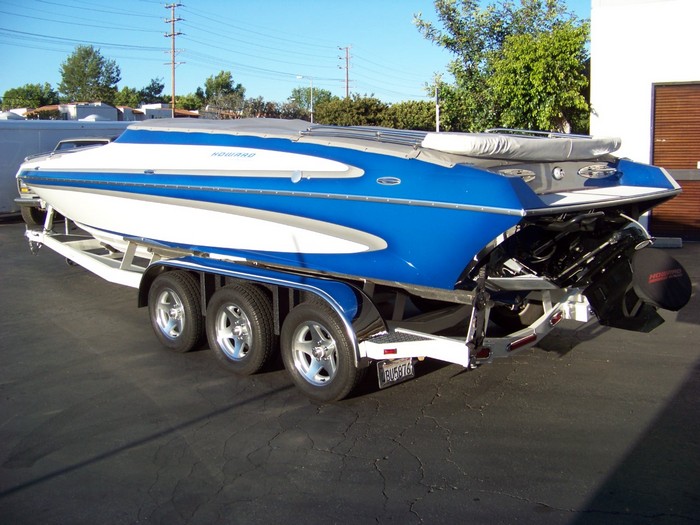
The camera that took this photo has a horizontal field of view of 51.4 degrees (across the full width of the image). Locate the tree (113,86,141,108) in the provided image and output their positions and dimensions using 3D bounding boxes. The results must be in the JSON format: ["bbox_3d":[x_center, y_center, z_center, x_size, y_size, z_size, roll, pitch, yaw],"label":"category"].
[{"bbox_3d":[-20.899,-12.930,68.777,3.200,7.117,3.200,-3,10,-16],"label":"tree"}]

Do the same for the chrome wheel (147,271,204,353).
[{"bbox_3d":[-1.360,0.384,5.842,0.660,0.660,0.227,8,13,43],"label":"chrome wheel"}]

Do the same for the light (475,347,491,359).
[{"bbox_3d":[0.778,0.533,4.280,0.035,0.066,0.160,8,4,43],"label":"light"}]

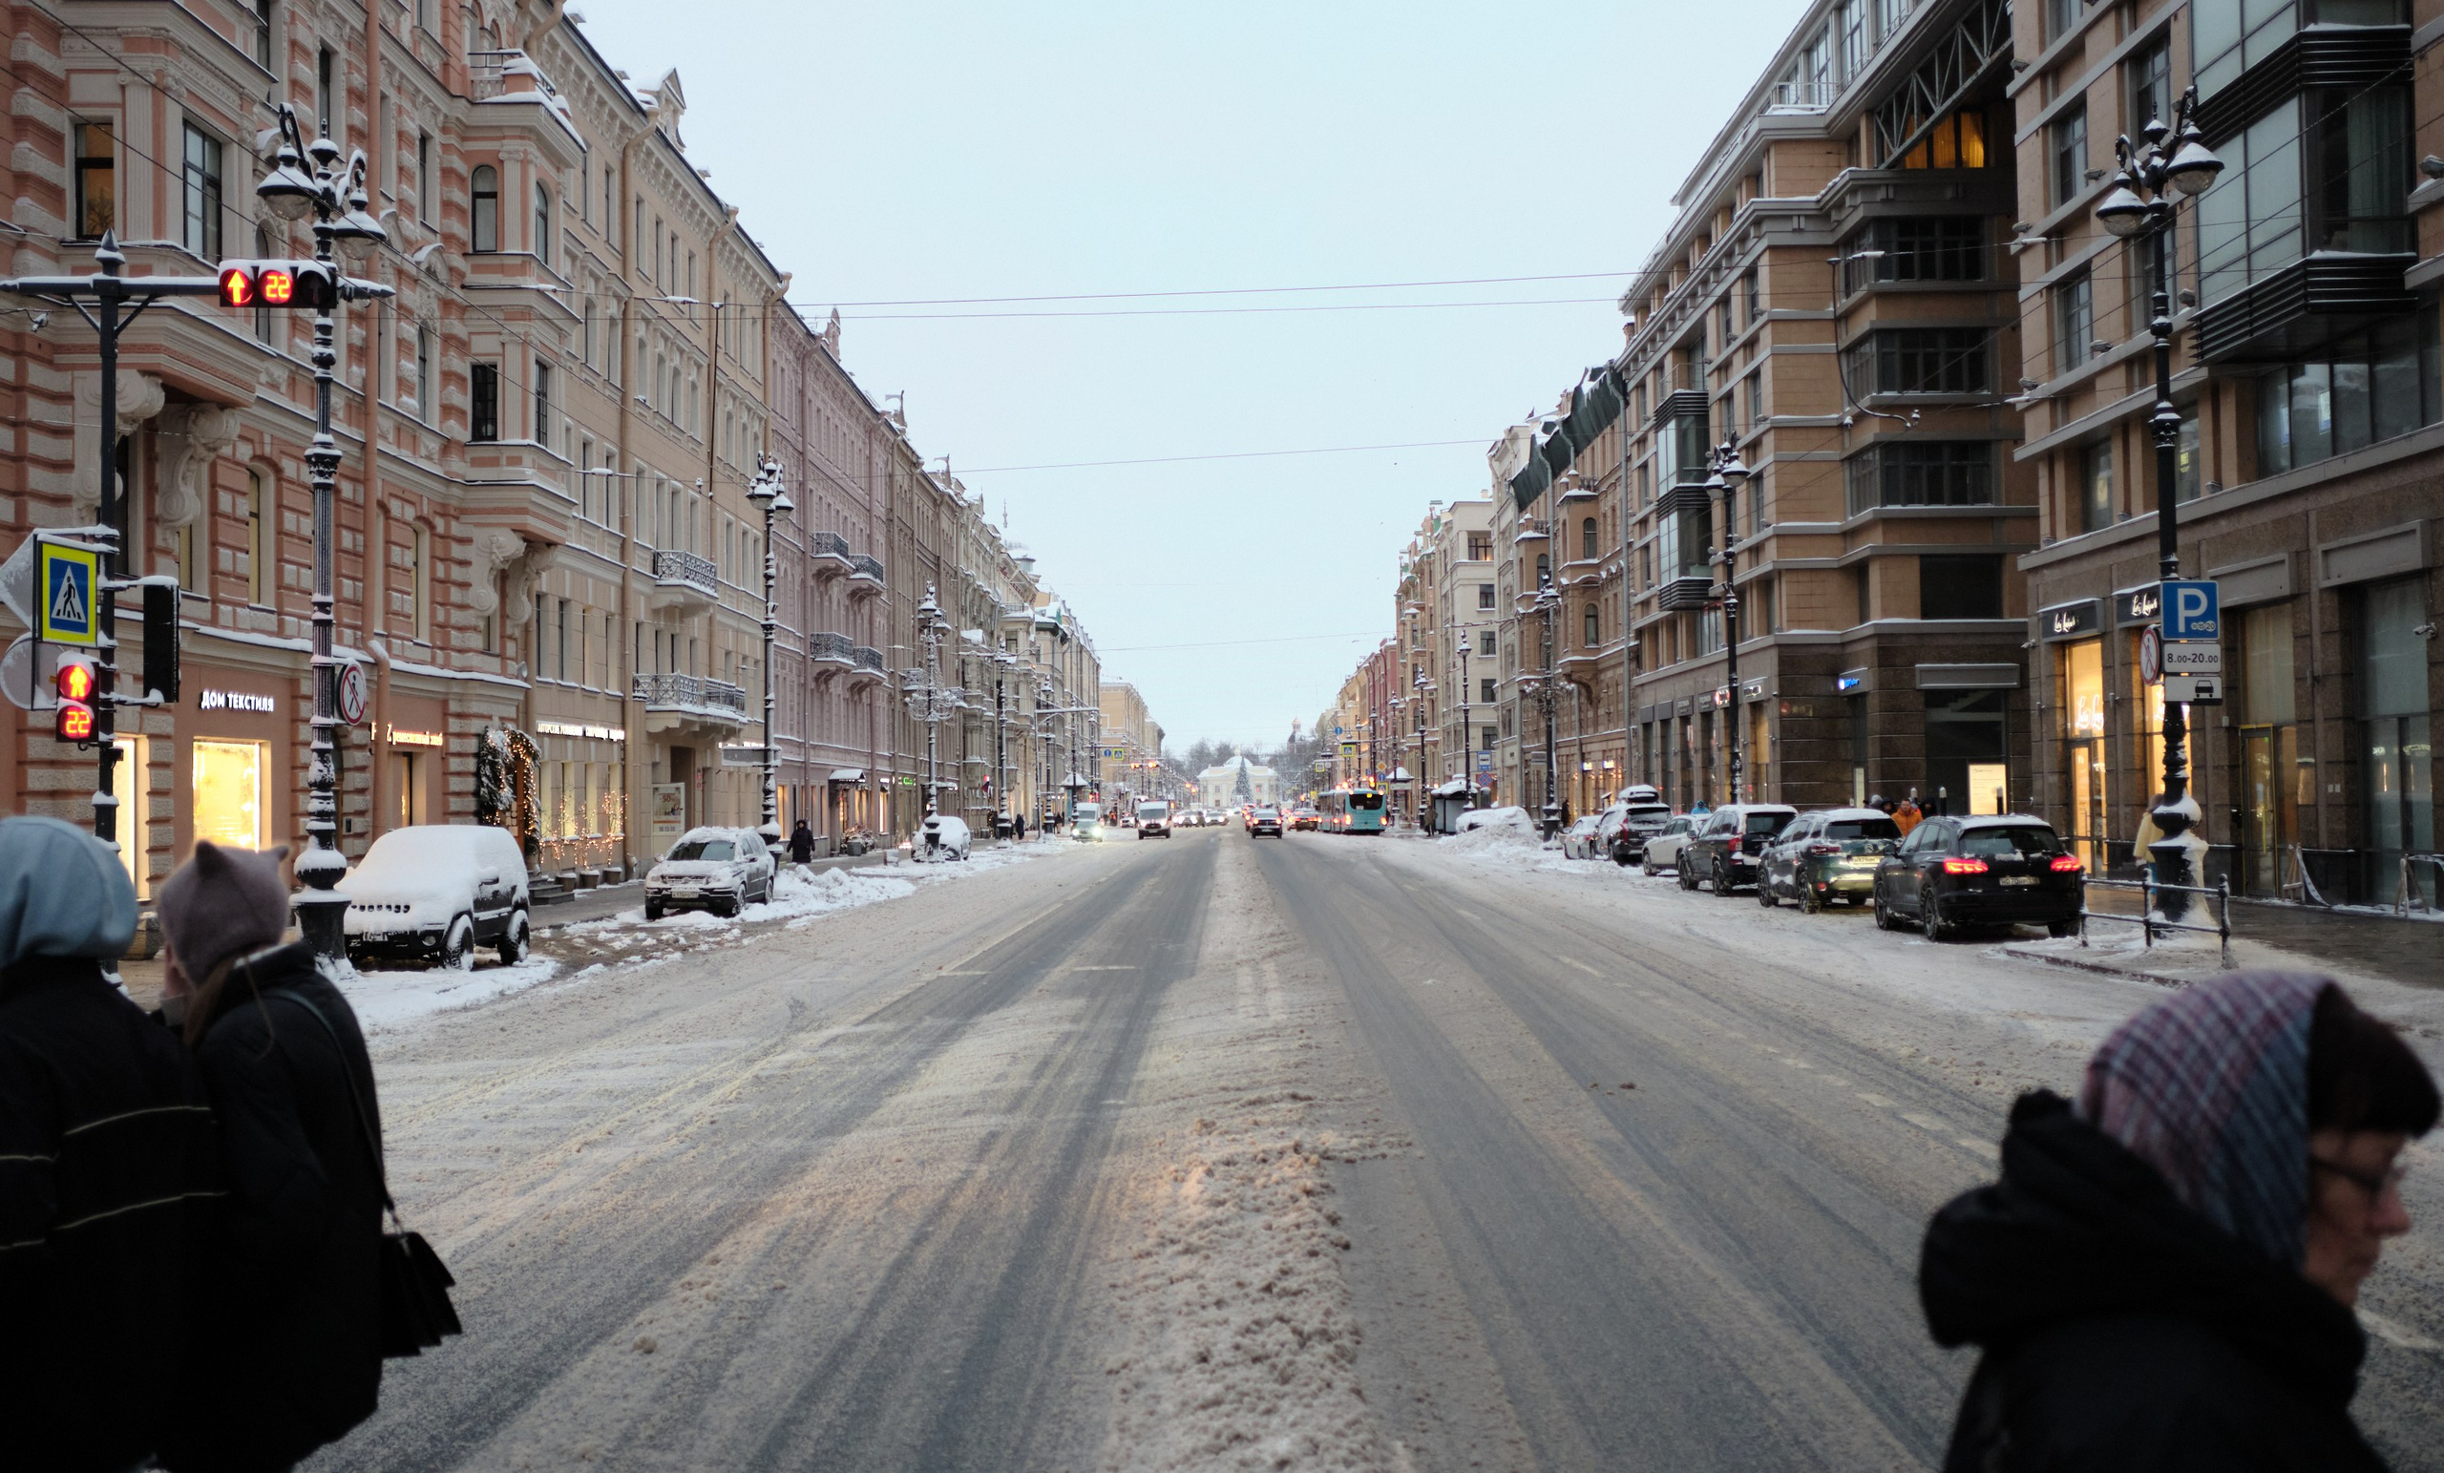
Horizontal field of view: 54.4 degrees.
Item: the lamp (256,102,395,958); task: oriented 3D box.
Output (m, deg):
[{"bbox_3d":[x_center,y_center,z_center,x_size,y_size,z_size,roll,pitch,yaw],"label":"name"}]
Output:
[{"bbox_3d":[-10.360,-2.123,27.445,0.800,10.100,2.600,-1,-2,0],"label":"lamp"}]

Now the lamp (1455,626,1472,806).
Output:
[{"bbox_3d":[11.956,-0.145,116.346,0.800,10.100,2.600,-1,-2,0],"label":"lamp"}]

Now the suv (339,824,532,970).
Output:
[{"bbox_3d":[-10.819,2.161,32.425,1.820,1.860,4.400,-1,-2,-3],"label":"suv"}]

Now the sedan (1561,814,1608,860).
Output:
[{"bbox_3d":[13.160,3.493,82.051,1.800,1.500,4.450,-1,-2,-2],"label":"sedan"}]

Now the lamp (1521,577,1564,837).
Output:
[{"bbox_3d":[11.987,-0.926,86.846,0.800,10.100,2.600,-1,-2,0],"label":"lamp"}]

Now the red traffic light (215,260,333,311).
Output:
[{"bbox_3d":[-8.544,-4.075,21.500,1.050,0.380,0.290,-1,-2,-8],"label":"red traffic light"}]

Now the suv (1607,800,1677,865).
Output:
[{"bbox_3d":[12.426,2.951,71.920,1.815,1.840,4.785,-1,-2,0],"label":"suv"}]

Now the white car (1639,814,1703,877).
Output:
[{"bbox_3d":[12.175,2.734,60.615,1.820,1.560,4.450,-1,-2,-6],"label":"white car"}]

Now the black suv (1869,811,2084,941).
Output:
[{"bbox_3d":[10.217,1.895,32.854,1.970,1.680,4.870,-1,-2,4],"label":"black suv"}]

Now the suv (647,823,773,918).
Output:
[{"bbox_3d":[-10.204,2.743,48.001,1.890,1.770,4.750,-1,-2,-1],"label":"suv"}]

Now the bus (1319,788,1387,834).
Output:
[{"bbox_3d":[8.638,5.112,159.011,2.520,2.950,12.000,-1,-2,-6],"label":"bus"}]

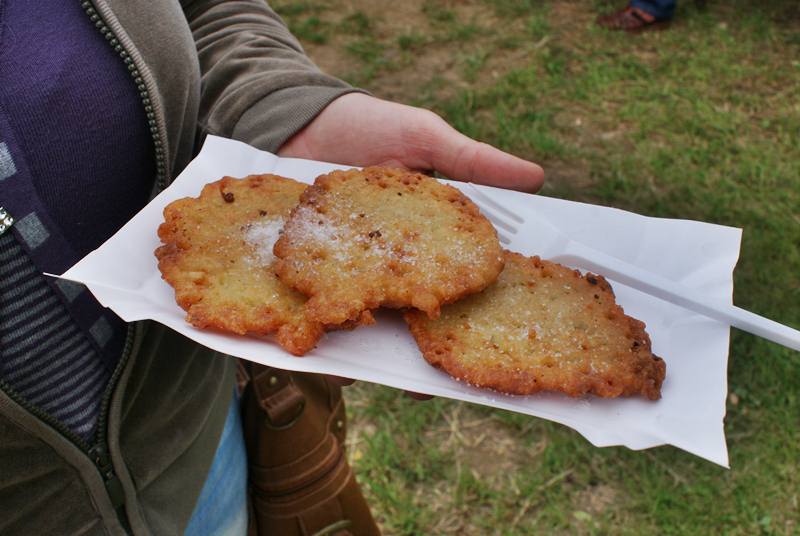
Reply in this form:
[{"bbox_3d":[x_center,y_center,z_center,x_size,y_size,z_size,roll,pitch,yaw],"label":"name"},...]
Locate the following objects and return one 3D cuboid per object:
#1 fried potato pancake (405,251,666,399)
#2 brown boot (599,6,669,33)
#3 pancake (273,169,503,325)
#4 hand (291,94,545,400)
[{"bbox_3d":[0.057,0.023,0.370,0.108,0.018,0.090,14,43,13],"label":"fried potato pancake"},{"bbox_3d":[0.895,-0.945,3.300,0.280,0.090,0.100,-3,40,-2],"label":"brown boot"},{"bbox_3d":[-0.006,-0.013,0.395,0.100,0.020,0.108,-1,40,0],"label":"pancake"},{"bbox_3d":[0.004,-0.021,0.434,0.125,0.070,0.180,-6,40,-5],"label":"hand"}]

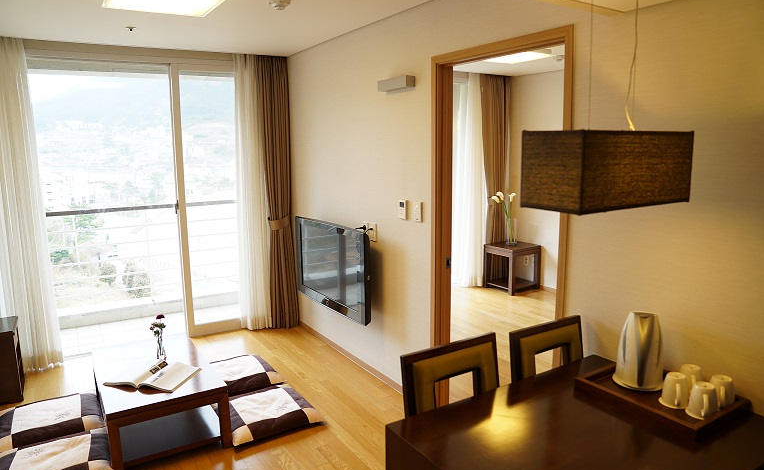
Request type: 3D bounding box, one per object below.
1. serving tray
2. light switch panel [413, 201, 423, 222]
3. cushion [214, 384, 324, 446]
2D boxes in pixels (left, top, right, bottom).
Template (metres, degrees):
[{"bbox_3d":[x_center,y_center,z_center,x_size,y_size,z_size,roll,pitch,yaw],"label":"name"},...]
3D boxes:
[{"bbox_3d":[0.907,0.522,1.670,0.315,0.043,0.396,-7,11,-32],"label":"serving tray"},{"bbox_3d":[0.201,-0.131,2.921,0.015,0.117,0.070,-7,11,-32],"label":"light switch panel"},{"bbox_3d":[-0.702,1.061,3.072,0.503,0.086,0.523,-7,11,-32],"label":"cushion"}]

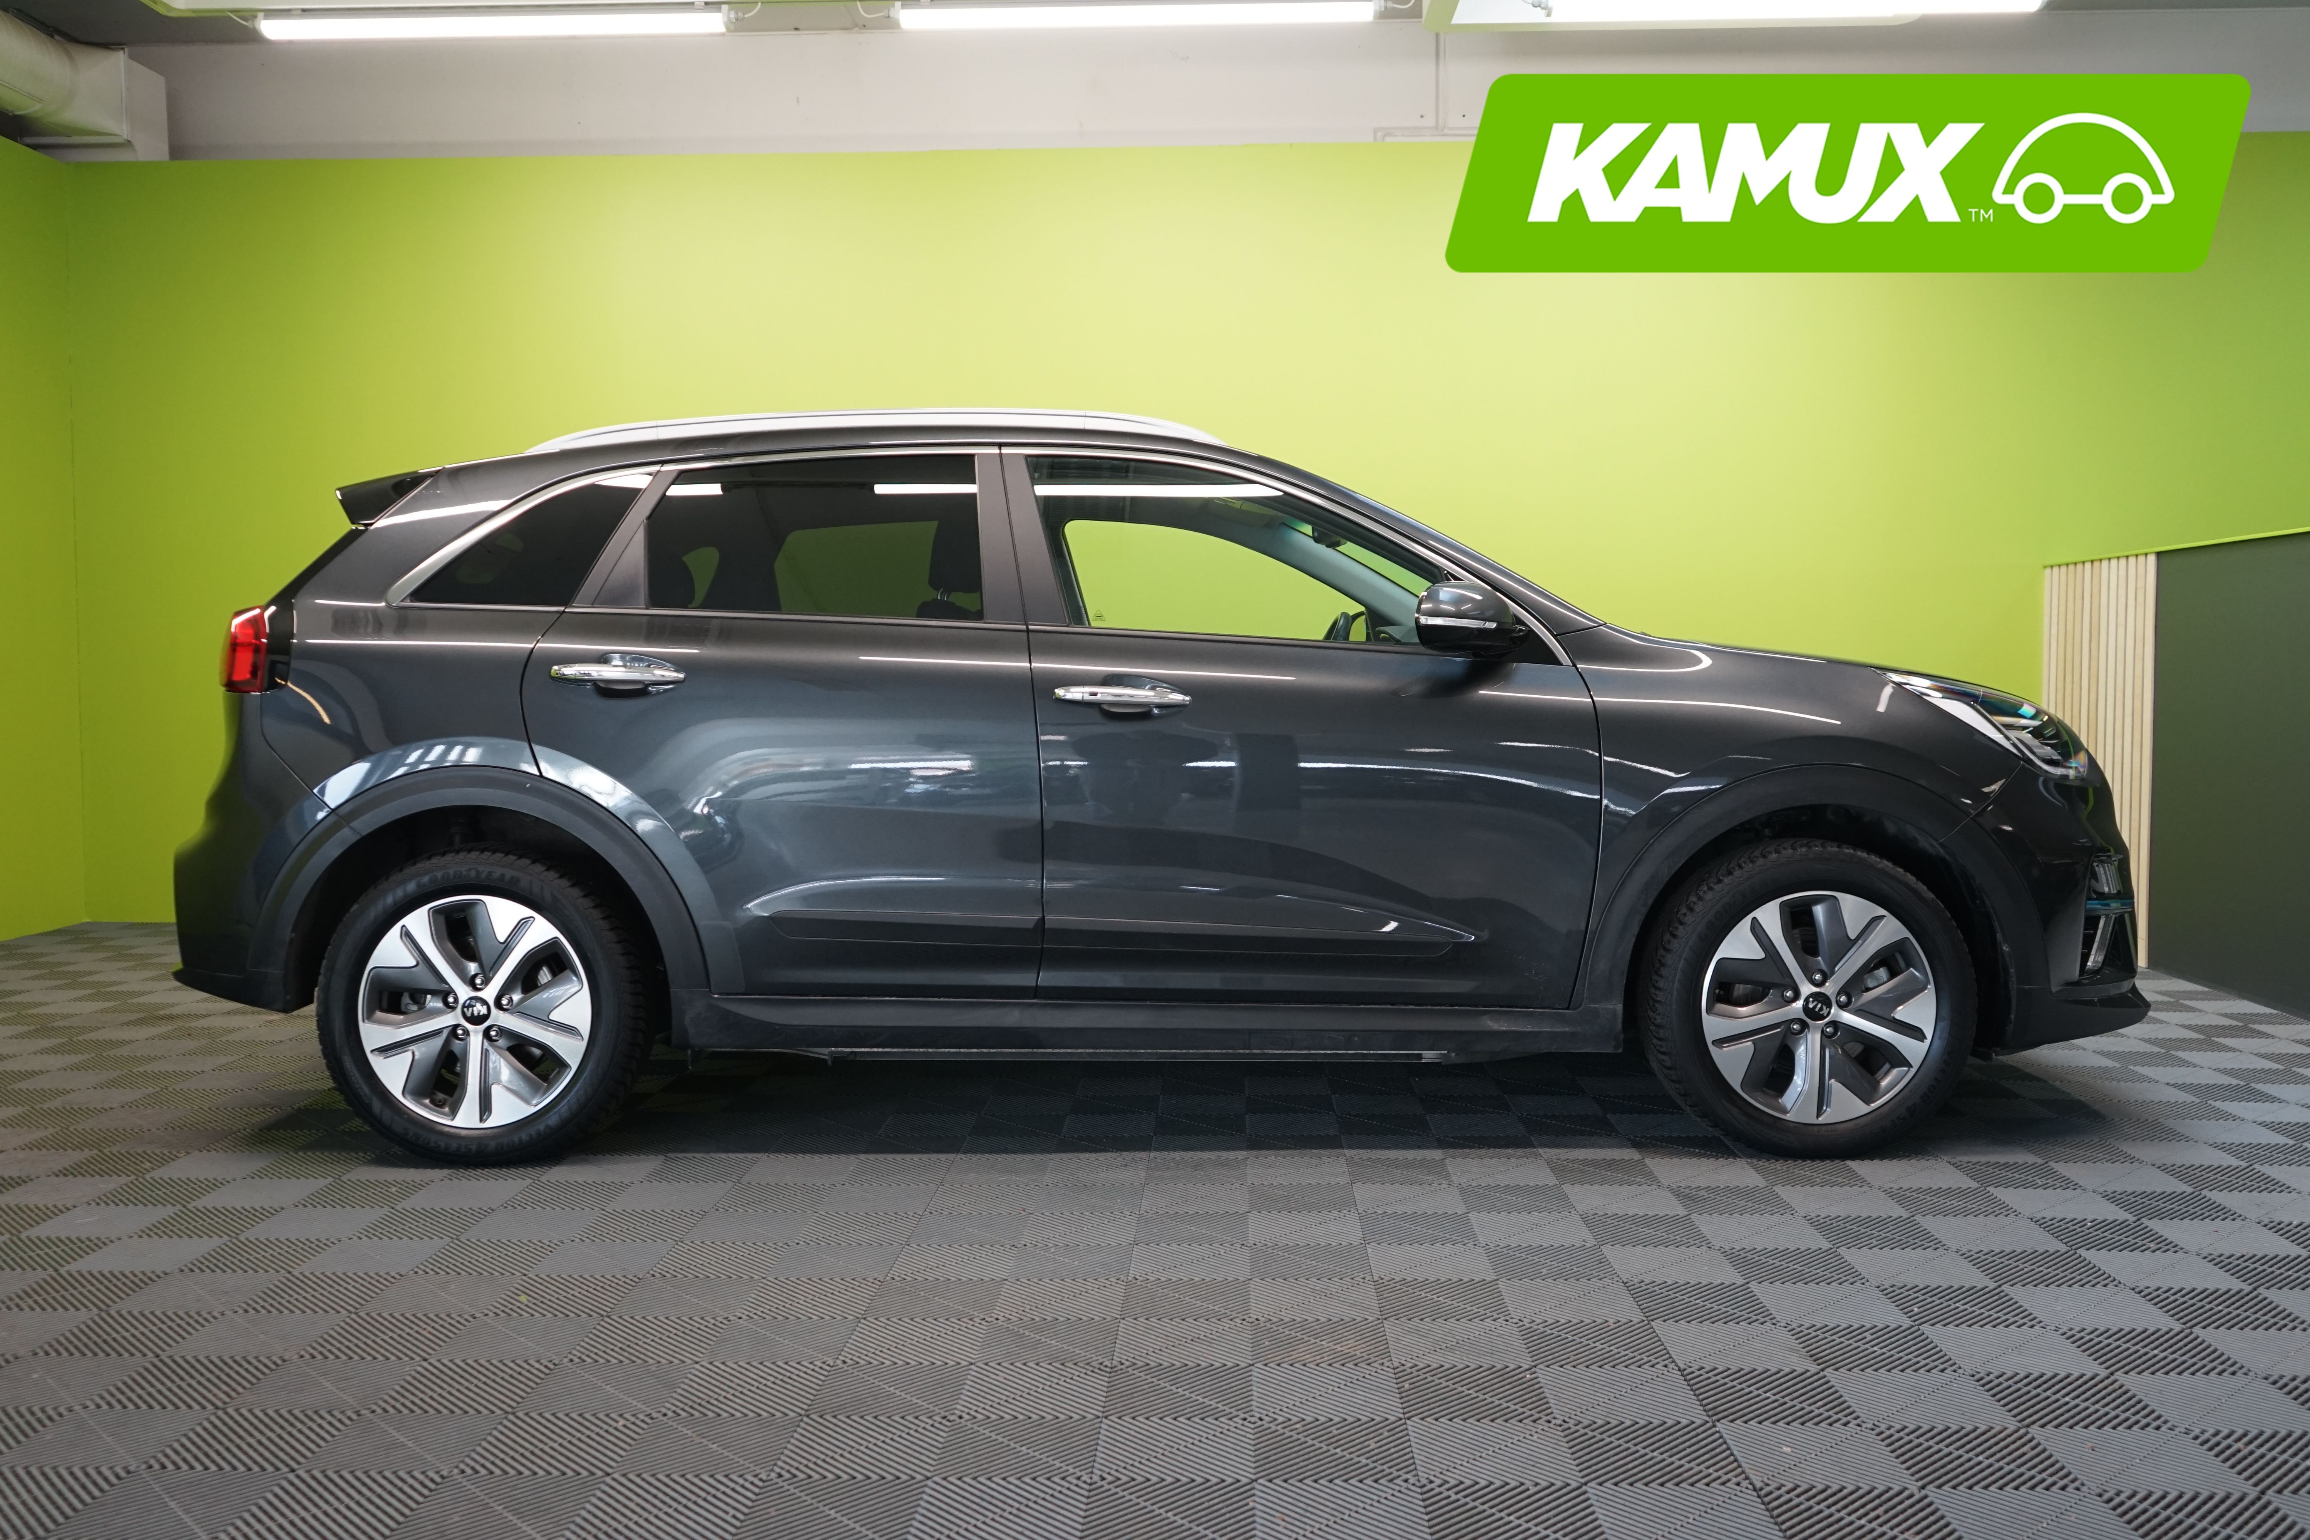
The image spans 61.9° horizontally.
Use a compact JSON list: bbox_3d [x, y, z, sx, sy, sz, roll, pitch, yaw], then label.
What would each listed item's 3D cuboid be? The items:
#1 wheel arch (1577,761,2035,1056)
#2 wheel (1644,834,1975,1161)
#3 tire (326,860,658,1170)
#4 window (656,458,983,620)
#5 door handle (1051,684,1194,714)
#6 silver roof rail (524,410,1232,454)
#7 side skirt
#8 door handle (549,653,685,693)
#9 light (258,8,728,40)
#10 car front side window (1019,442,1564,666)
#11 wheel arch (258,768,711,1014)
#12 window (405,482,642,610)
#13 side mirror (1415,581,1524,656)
[{"bbox_3d":[1.324,0.280,3.923,0.958,0.583,0.180,0,2,0],"label":"wheel arch"},{"bbox_3d":[1.333,0.467,3.966,0.666,0.660,0.220,0,2,0],"label":"wheel"},{"bbox_3d":[-1.365,0.479,3.980,0.666,0.660,0.220,0,2,0],"label":"tire"},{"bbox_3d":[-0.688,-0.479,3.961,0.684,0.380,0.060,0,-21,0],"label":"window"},{"bbox_3d":[-0.068,-0.142,3.849,0.277,0.056,0.055,0,2,0],"label":"door handle"},{"bbox_3d":[-0.595,-0.720,4.116,1.500,0.102,0.070,0,2,0],"label":"silver roof rail"},{"bbox_3d":[-0.013,0.524,3.935,1.906,0.154,0.130,0,2,0],"label":"side skirt"},{"bbox_3d":[-1.070,-0.193,3.840,0.273,0.081,0.065,0,2,0],"label":"door handle"},{"bbox_3d":[-2.130,-2.405,6.200,1.515,0.075,0.080,0,2,2],"label":"light"},{"bbox_3d":[0.266,-0.449,3.984,1.170,0.490,0.110,0,-12,0],"label":"car front side window"},{"bbox_3d":[-1.337,0.239,3.871,0.920,0.497,0.120,0,2,0],"label":"wheel arch"},{"bbox_3d":[-1.297,-0.470,3.971,0.445,0.275,0.140,0,2,0],"label":"window"},{"bbox_3d":[0.623,-0.294,3.792,0.200,0.148,0.235,0,2,0],"label":"side mirror"}]

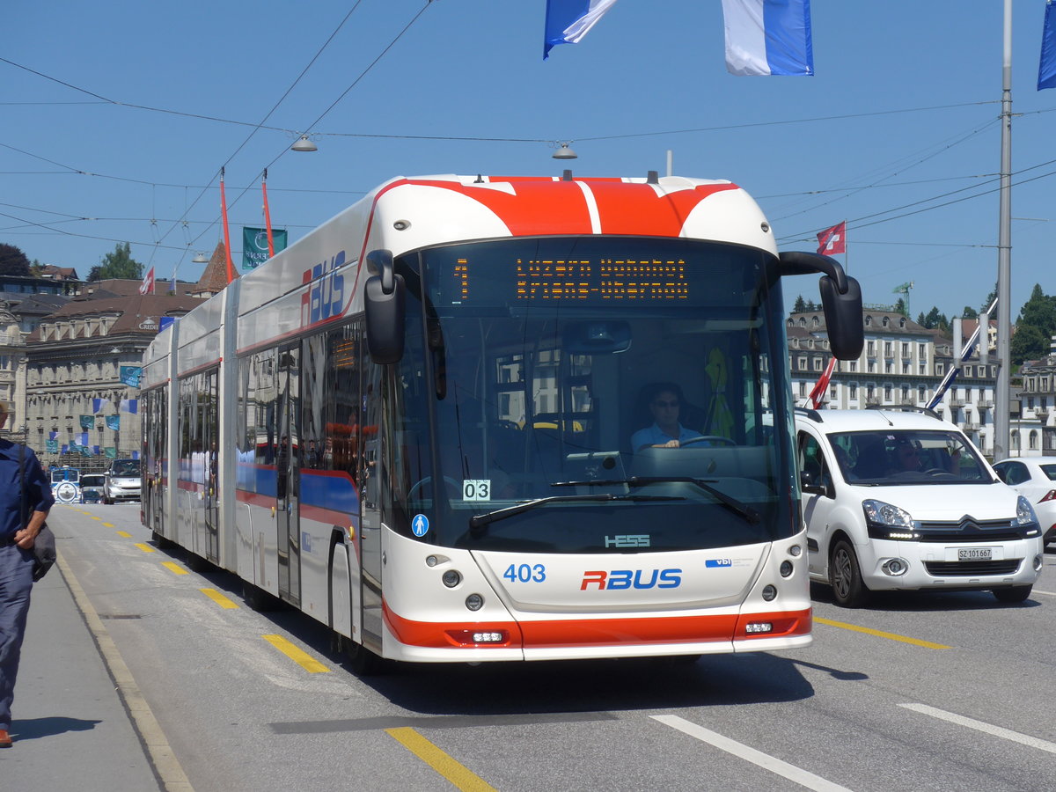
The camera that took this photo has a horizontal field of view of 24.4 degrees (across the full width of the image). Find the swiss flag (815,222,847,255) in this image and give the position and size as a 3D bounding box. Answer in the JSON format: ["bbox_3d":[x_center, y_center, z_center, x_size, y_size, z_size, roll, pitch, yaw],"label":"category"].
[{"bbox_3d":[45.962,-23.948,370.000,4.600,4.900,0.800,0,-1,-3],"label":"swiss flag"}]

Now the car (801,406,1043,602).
[{"bbox_3d":[3.350,0.990,23.250,1.860,1.820,4.360,-1,-1,-12],"label":"car"}]

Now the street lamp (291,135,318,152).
[{"bbox_3d":[-4.660,-5.270,50.800,0.550,0.360,0.550,0,-1,-12],"label":"street lamp"}]

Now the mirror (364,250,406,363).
[{"bbox_3d":[-0.795,-0.495,13.600,0.290,0.620,0.450,-1,-1,-12],"label":"mirror"}]

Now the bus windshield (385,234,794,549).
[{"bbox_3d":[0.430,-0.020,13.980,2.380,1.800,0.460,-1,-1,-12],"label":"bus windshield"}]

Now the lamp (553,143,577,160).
[{"bbox_3d":[0.790,-5.200,52.000,0.550,0.360,0.550,0,-1,0],"label":"lamp"}]

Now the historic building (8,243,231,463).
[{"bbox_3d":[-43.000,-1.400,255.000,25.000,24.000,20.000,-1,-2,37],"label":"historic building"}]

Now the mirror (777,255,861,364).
[{"bbox_3d":[1.700,-0.515,14.130,0.370,0.620,0.460,-1,-1,-12],"label":"mirror"}]

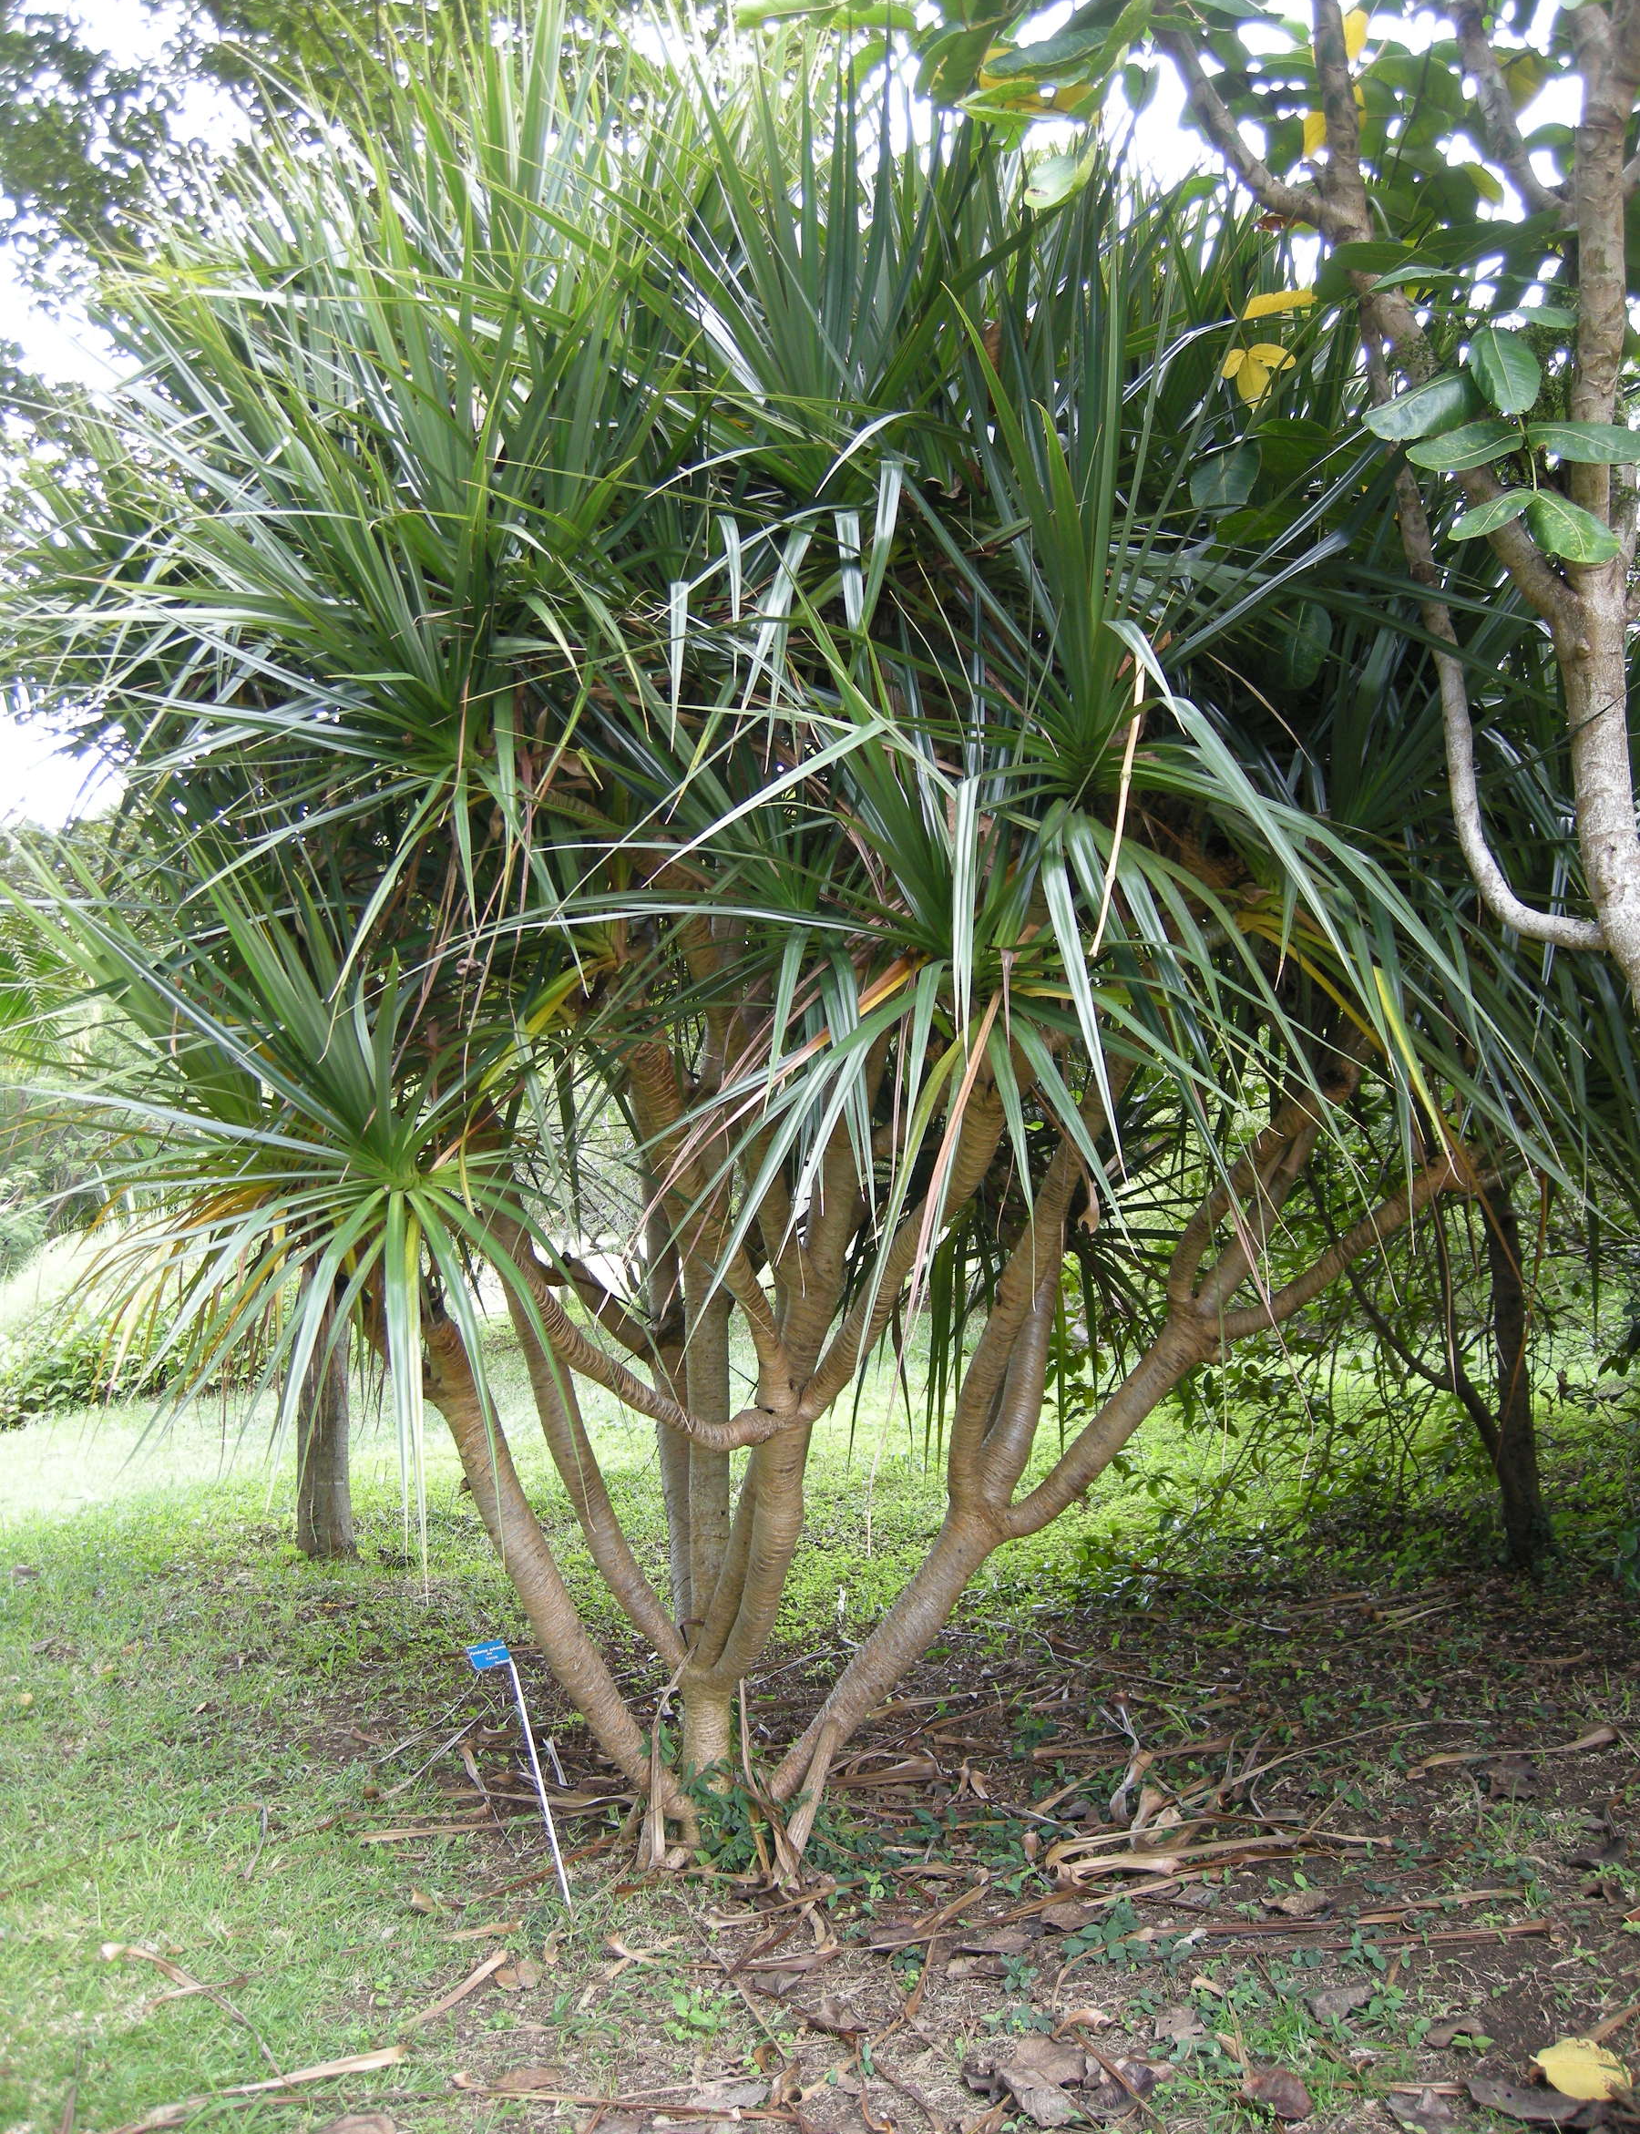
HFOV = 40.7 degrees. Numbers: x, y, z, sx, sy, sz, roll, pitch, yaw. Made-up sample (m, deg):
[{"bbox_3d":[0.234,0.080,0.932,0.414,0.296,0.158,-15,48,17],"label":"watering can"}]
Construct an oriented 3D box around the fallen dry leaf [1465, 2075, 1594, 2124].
[{"bbox_3d":[1.183,1.722,3.688,0.193,0.035,0.080,-1,-3,17],"label":"fallen dry leaf"}]

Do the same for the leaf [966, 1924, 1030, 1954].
[{"bbox_3d":[0.360,1.758,4.457,0.129,0.030,0.080,0,-2,5],"label":"leaf"}]

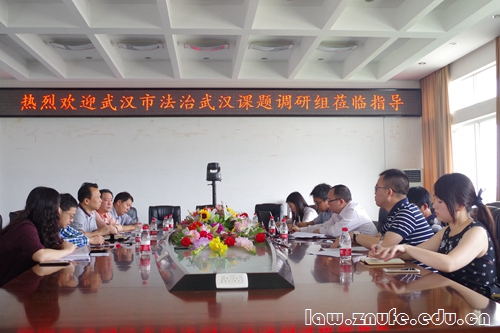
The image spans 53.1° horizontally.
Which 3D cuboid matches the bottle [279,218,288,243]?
[{"bbox_3d":[0.261,0.491,3.803,0.061,0.177,0.061,-1,-4,-5],"label":"bottle"}]

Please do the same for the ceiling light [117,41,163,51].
[{"bbox_3d":[-2.044,-2.255,9.435,0.860,0.130,0.320,-1,-4,-5],"label":"ceiling light"}]

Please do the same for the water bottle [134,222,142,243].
[{"bbox_3d":[-0.869,0.525,3.905,0.061,0.177,0.061,-1,-4,-5],"label":"water bottle"}]

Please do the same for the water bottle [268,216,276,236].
[{"bbox_3d":[0.197,0.531,4.423,0.061,0.177,0.061,-1,-4,-5],"label":"water bottle"}]

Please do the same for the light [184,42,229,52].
[{"bbox_3d":[-0.813,-2.274,9.505,0.860,0.130,0.320,-1,-4,-5],"label":"light"}]

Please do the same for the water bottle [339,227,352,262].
[{"bbox_3d":[0.540,0.439,2.820,0.062,0.185,0.062,0,-4,0],"label":"water bottle"}]

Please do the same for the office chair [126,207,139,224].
[{"bbox_3d":[-1.469,1.011,6.250,0.620,1.010,0.560,-4,-5,44],"label":"office chair"}]

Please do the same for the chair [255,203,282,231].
[{"bbox_3d":[0.276,1.062,7.250,0.560,1.020,0.620,-1,-4,14],"label":"chair"}]

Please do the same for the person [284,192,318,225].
[{"bbox_3d":[0.591,0.851,5.313,0.660,1.151,0.460,-1,-4,-2],"label":"person"}]

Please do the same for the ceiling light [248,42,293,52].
[{"bbox_3d":[0.353,-2.020,8.400,0.750,0.120,0.270,0,-4,-5],"label":"ceiling light"}]

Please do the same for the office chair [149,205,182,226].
[{"bbox_3d":[-1.220,1.071,7.200,0.560,1.010,0.620,0,-4,-10],"label":"office chair"}]

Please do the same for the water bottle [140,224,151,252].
[{"bbox_3d":[-0.632,0.452,3.029,0.061,0.177,0.061,-1,-4,-5],"label":"water bottle"}]

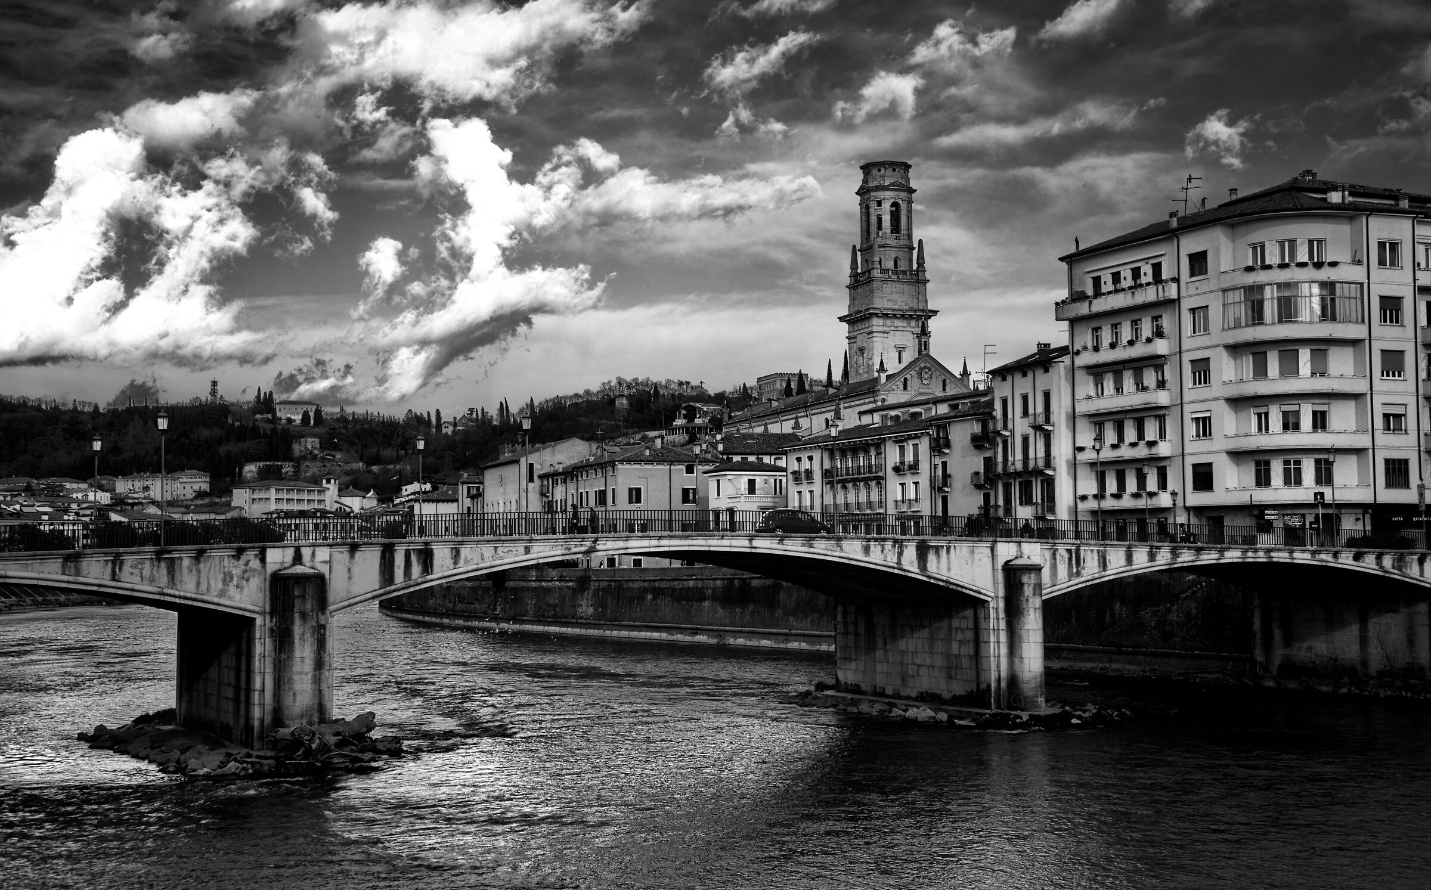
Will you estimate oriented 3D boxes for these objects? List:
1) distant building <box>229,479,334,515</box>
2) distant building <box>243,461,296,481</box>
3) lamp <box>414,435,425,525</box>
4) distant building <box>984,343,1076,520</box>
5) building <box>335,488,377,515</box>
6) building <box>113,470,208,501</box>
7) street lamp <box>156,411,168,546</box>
[{"bbox_3d":[-147.033,19.365,606.539,21.500,14.276,25.000,3,-5,-45],"label":"distant building"},{"bbox_3d":[-180.935,11.138,725.897,22.500,9.018,11.000,0,-4,-14],"label":"distant building"},{"bbox_3d":[-14.550,2.189,88.461,0.470,5.442,0.470,1,-4,-25],"label":"lamp"},{"bbox_3d":[28.287,0.690,140.998,10.500,17.890,8.000,2,-4,-30],"label":"distant building"},{"bbox_3d":[-118.309,18.994,589.069,13.500,9.321,11.500,1,-4,-20],"label":"building"},{"bbox_3d":[-243.549,18.263,787.602,41.000,14.152,16.000,0,-4,-12],"label":"building"},{"bbox_3d":[-21.627,1.355,70.071,0.470,5.442,0.470,1,-4,-25],"label":"street lamp"}]

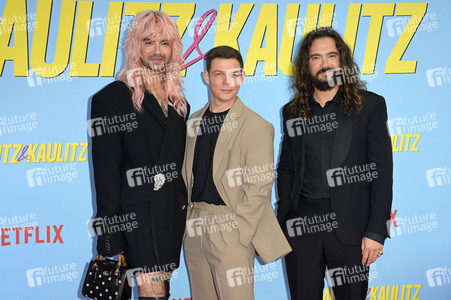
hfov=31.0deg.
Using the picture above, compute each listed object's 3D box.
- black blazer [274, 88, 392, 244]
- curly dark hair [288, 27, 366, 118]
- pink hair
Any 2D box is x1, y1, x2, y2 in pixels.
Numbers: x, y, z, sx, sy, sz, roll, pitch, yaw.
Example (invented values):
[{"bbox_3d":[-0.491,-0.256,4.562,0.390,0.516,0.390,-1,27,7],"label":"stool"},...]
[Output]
[{"bbox_3d":[0.476,0.072,3.550,0.450,0.660,0.280,3,8,21],"label":"black blazer"},{"bbox_3d":[0.432,-0.329,3.450,0.310,0.370,0.260,2,8,9],"label":"curly dark hair"},{"bbox_3d":[-0.311,-0.369,3.470,0.270,0.430,0.260,-1,7,-9],"label":"pink hair"}]

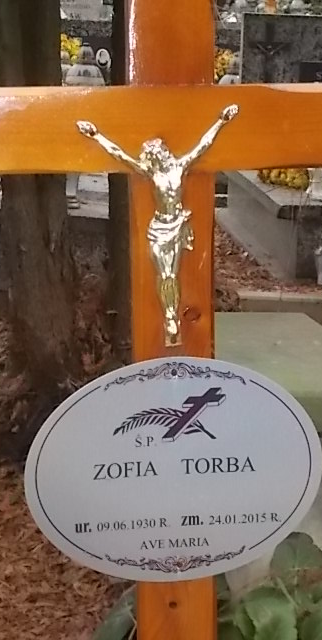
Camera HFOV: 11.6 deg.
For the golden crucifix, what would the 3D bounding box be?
[{"bbox_3d":[0.009,-0.086,1.591,0.162,0.242,0.032,-6,15,-7],"label":"golden crucifix"}]

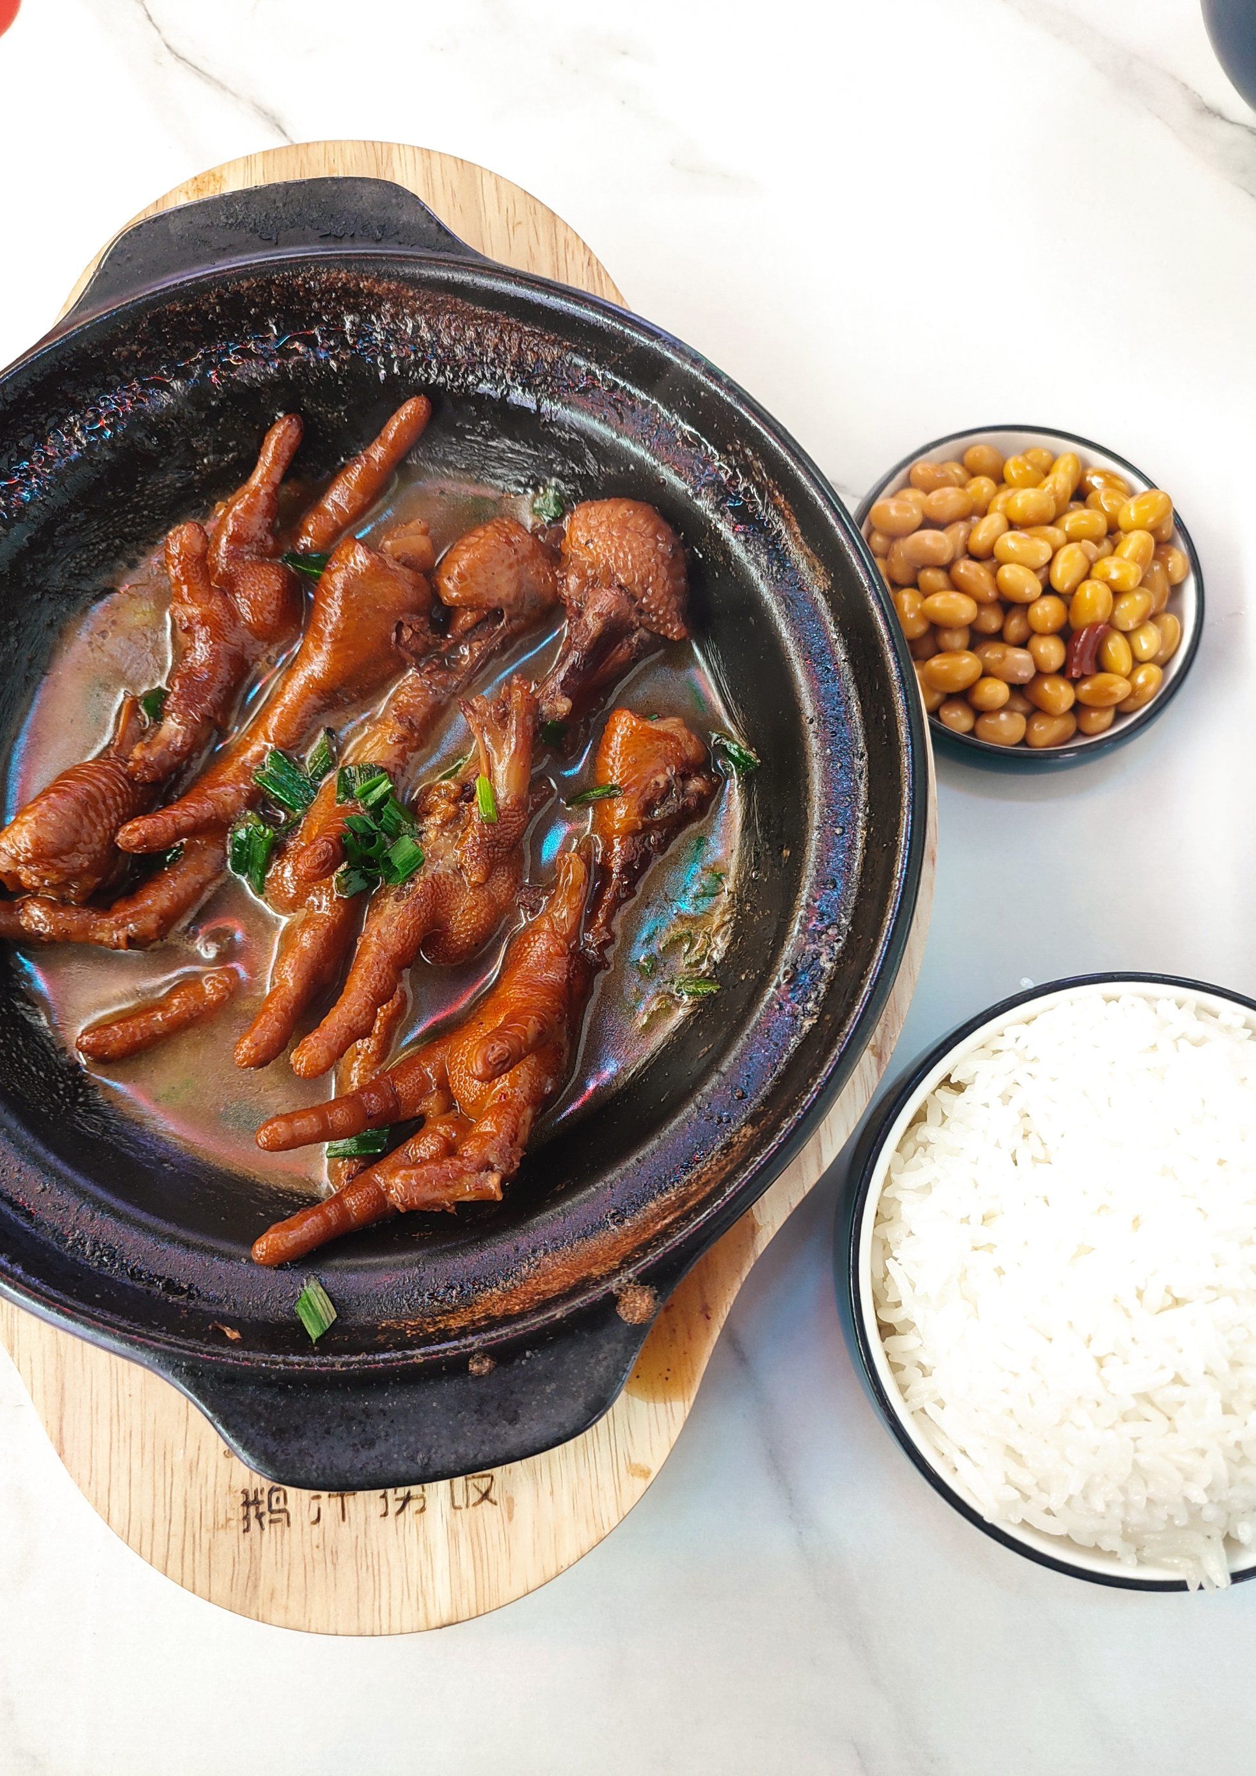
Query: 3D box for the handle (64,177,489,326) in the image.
[{"bbox_3d":[-0.079,-0.142,0.294,0.094,0.017,0.030,-9,77,-2],"label":"handle"}]

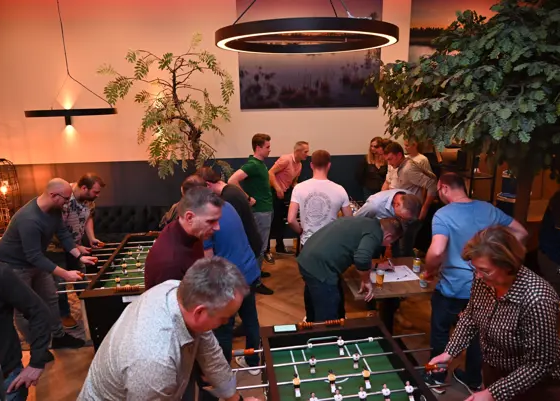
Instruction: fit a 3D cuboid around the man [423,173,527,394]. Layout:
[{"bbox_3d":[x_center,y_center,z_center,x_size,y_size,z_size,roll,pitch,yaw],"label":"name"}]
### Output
[{"bbox_3d":[1.445,0.620,3.142,0.740,1.770,0.520,-8,16,-22],"label":"man"}]

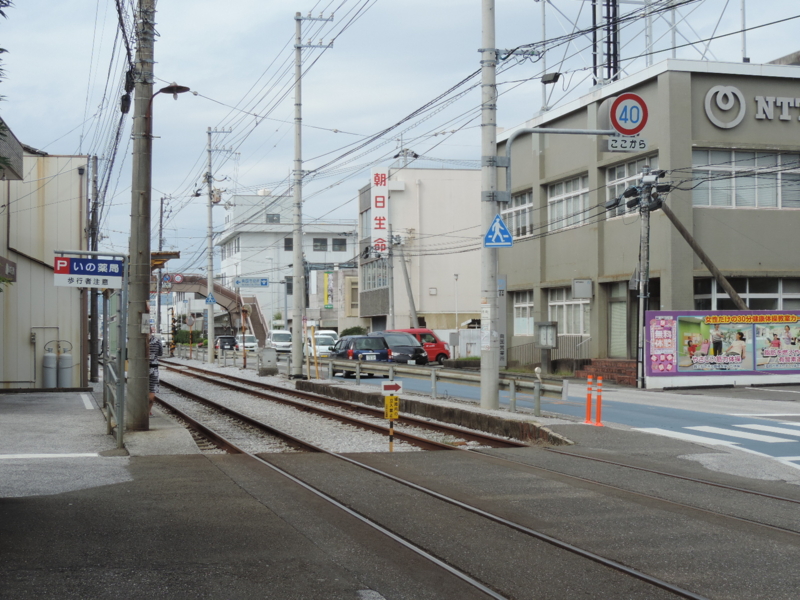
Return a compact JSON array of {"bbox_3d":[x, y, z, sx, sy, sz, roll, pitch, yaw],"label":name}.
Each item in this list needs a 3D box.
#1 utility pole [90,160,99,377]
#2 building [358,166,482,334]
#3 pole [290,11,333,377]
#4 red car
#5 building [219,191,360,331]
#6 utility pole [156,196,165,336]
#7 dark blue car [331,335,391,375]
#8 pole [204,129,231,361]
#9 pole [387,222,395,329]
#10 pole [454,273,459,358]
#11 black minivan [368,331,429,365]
[{"bbox_3d":[-10.350,-1.053,43.047,0.260,7.650,0.260,0,-2,-14],"label":"utility pole"},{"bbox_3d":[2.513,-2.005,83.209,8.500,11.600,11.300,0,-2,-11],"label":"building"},{"bbox_3d":[-3.001,-3.594,43.100,1.400,12.350,0.420,0,-2,-14],"label":"pole"},{"bbox_3d":[0.957,2.448,66.500,3.400,1.890,1.475,0,-2,4],"label":"red car"},{"bbox_3d":[-11.400,-2.254,129.015,13.500,14.900,17.000,0,-2,-15],"label":"building"},{"bbox_3d":[-18.277,-1.870,97.000,0.550,12.100,0.450,0,-2,-14],"label":"utility pole"},{"bbox_3d":[-1.555,2.088,47.310,1.700,1.500,4.400,0,-2,-13],"label":"dark blue car"},{"bbox_3d":[-9.466,-2.830,66.000,1.350,12.200,0.500,0,-2,-14],"label":"pole"},{"bbox_3d":[-0.460,-0.420,70.040,0.290,7.800,0.290,-2,-2,13],"label":"pole"},{"bbox_3d":[3.334,0.944,75.000,0.250,5.100,0.220,0,-2,-14],"label":"pole"},{"bbox_3d":[-0.100,2.372,60.157,1.750,1.640,4.600,0,-2,-15],"label":"black minivan"}]

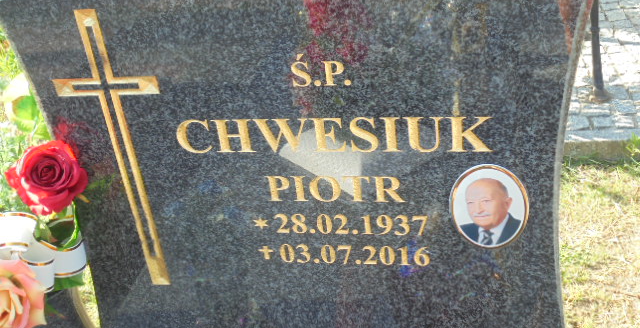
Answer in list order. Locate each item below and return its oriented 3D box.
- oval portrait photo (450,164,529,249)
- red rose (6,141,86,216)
[{"bbox_3d":[0.194,0.049,0.906,0.090,0.120,0.010,0,33,11],"label":"oval portrait photo"},{"bbox_3d":[-0.317,0.017,0.921,0.096,0.088,0.068,-19,0,-18],"label":"red rose"}]

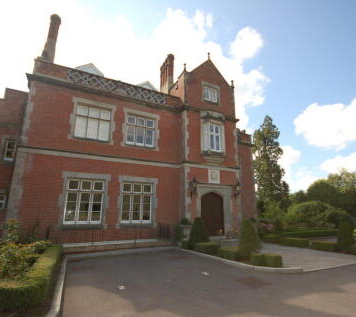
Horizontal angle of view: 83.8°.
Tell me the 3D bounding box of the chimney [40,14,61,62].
[{"bbox_3d":[-8.352,-8.017,13.186,0.630,3.650,0.630,7,-14,-26],"label":"chimney"}]

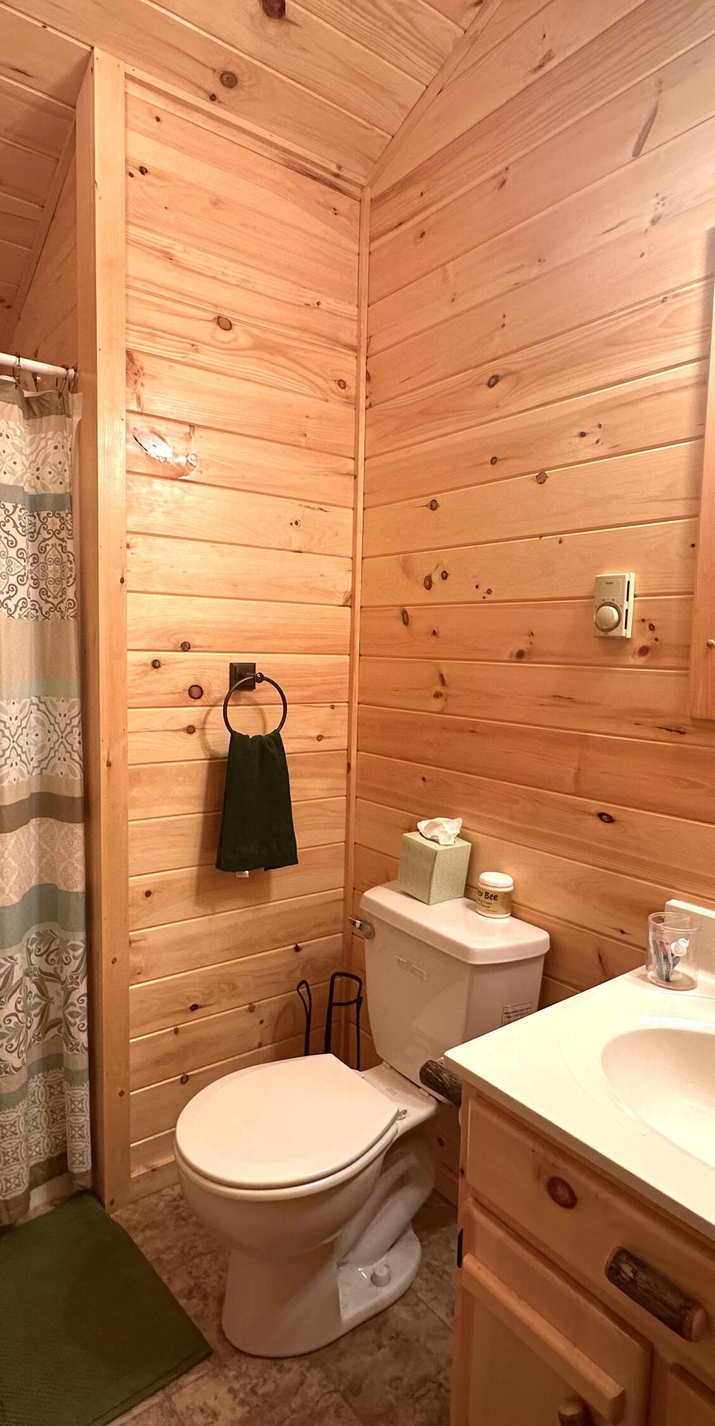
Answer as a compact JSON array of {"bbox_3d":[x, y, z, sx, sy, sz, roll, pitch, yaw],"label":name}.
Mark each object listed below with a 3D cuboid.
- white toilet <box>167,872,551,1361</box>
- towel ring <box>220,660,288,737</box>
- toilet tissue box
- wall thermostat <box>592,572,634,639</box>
[{"bbox_3d":[-0.022,0.822,1.592,0.700,0.752,0.440,-3,6,-37],"label":"white toilet"},{"bbox_3d":[-0.260,-0.020,1.880,0.172,0.203,0.072,-3,6,-37],"label":"towel ring"},{"bbox_3d":[0.178,0.356,1.772,0.111,0.129,0.111,-3,7,-39],"label":"toilet tissue box"},{"bbox_3d":[0.471,-0.198,1.431,0.040,0.117,0.071,-3,6,-37],"label":"wall thermostat"}]

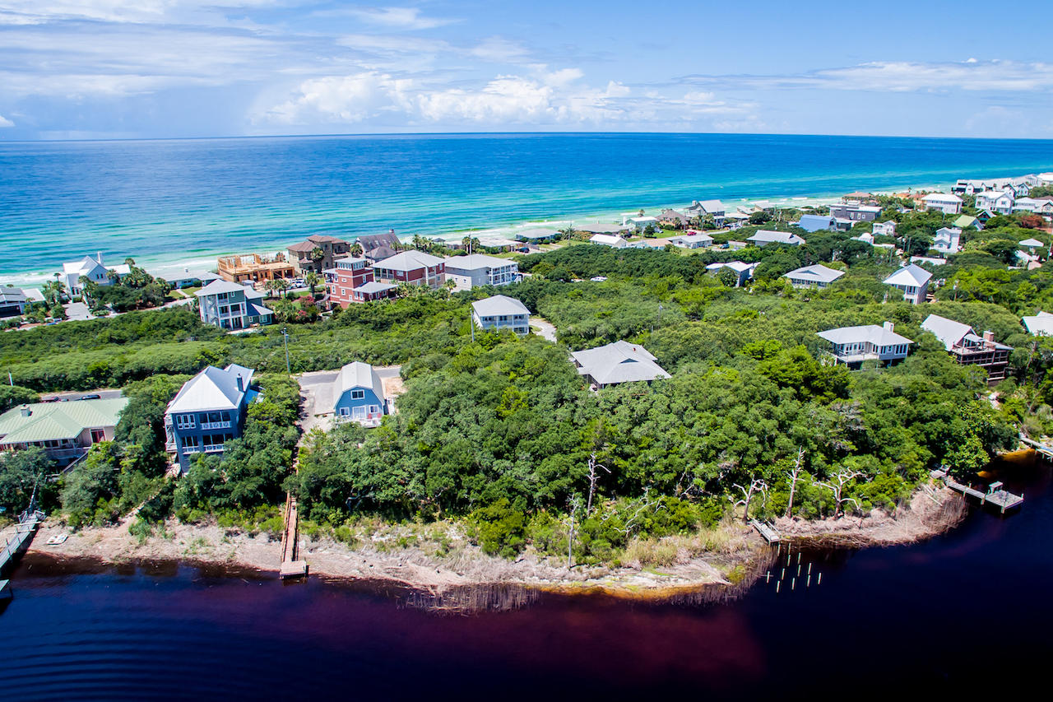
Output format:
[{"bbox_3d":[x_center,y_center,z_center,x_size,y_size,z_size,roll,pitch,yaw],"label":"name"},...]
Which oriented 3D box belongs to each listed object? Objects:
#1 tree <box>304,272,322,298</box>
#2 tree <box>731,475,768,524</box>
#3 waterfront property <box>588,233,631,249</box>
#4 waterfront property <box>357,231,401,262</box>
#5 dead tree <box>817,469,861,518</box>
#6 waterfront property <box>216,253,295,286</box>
[{"bbox_3d":[-56.460,-17.330,153.750,4.200,7.200,4.200,0,20,0],"label":"tree"},{"bbox_3d":[28.800,19.140,75.640,4.500,6.900,3.600,0,20,0],"label":"tree"},{"bbox_3d":[33.130,-44.130,234.280,8.500,4.900,13.000,-17,27,-38],"label":"waterfront property"},{"bbox_3d":[-52.500,-35.960,206.440,13.000,13.200,13.500,-10,23,-25],"label":"waterfront property"},{"bbox_3d":[40.660,18.070,74.950,6.300,7.400,4.500,0,21,0],"label":"dead tree"},{"bbox_3d":[-82.910,-26.100,178.960,18.500,6.000,12.500,-16,26,-37],"label":"waterfront property"}]

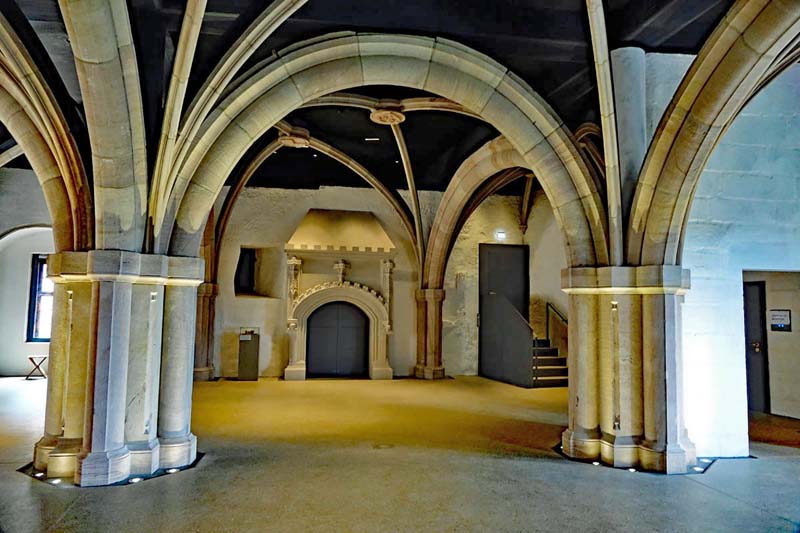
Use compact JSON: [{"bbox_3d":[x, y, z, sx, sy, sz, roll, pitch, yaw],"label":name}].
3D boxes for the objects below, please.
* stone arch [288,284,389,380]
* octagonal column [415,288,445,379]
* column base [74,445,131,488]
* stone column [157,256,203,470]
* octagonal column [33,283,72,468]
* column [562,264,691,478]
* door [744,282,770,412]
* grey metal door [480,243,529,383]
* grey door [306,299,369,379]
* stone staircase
[{"bbox_3d":[-1.287,1.394,11.695,2.270,2.100,0.420,2,-5,-12],"label":"stone arch"},{"bbox_3d":[0.661,1.507,11.900,0.640,1.980,0.580,2,-5,-14],"label":"octagonal column"},{"bbox_3d":[-2.654,1.747,4.752,0.490,0.270,0.450,2,-5,-17],"label":"column base"},{"bbox_3d":[-2.268,0.928,5.350,0.470,2.010,0.470,2,-5,-17],"label":"stone column"},{"bbox_3d":[-3.213,1.022,5.177,0.430,1.760,0.430,2,-5,-17],"label":"octagonal column"},{"bbox_3d":[2.496,1.052,5.906,1.270,2.030,1.270,2,-5,-17],"label":"column"},{"bbox_3d":[5.628,1.290,8.828,0.100,2.060,0.960,3,-5,-22],"label":"door"},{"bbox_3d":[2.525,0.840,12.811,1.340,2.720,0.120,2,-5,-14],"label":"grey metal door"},{"bbox_3d":[-1.321,1.612,11.668,1.370,1.660,0.280,2,-5,-12],"label":"grey door"},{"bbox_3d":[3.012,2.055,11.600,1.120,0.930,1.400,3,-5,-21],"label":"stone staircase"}]

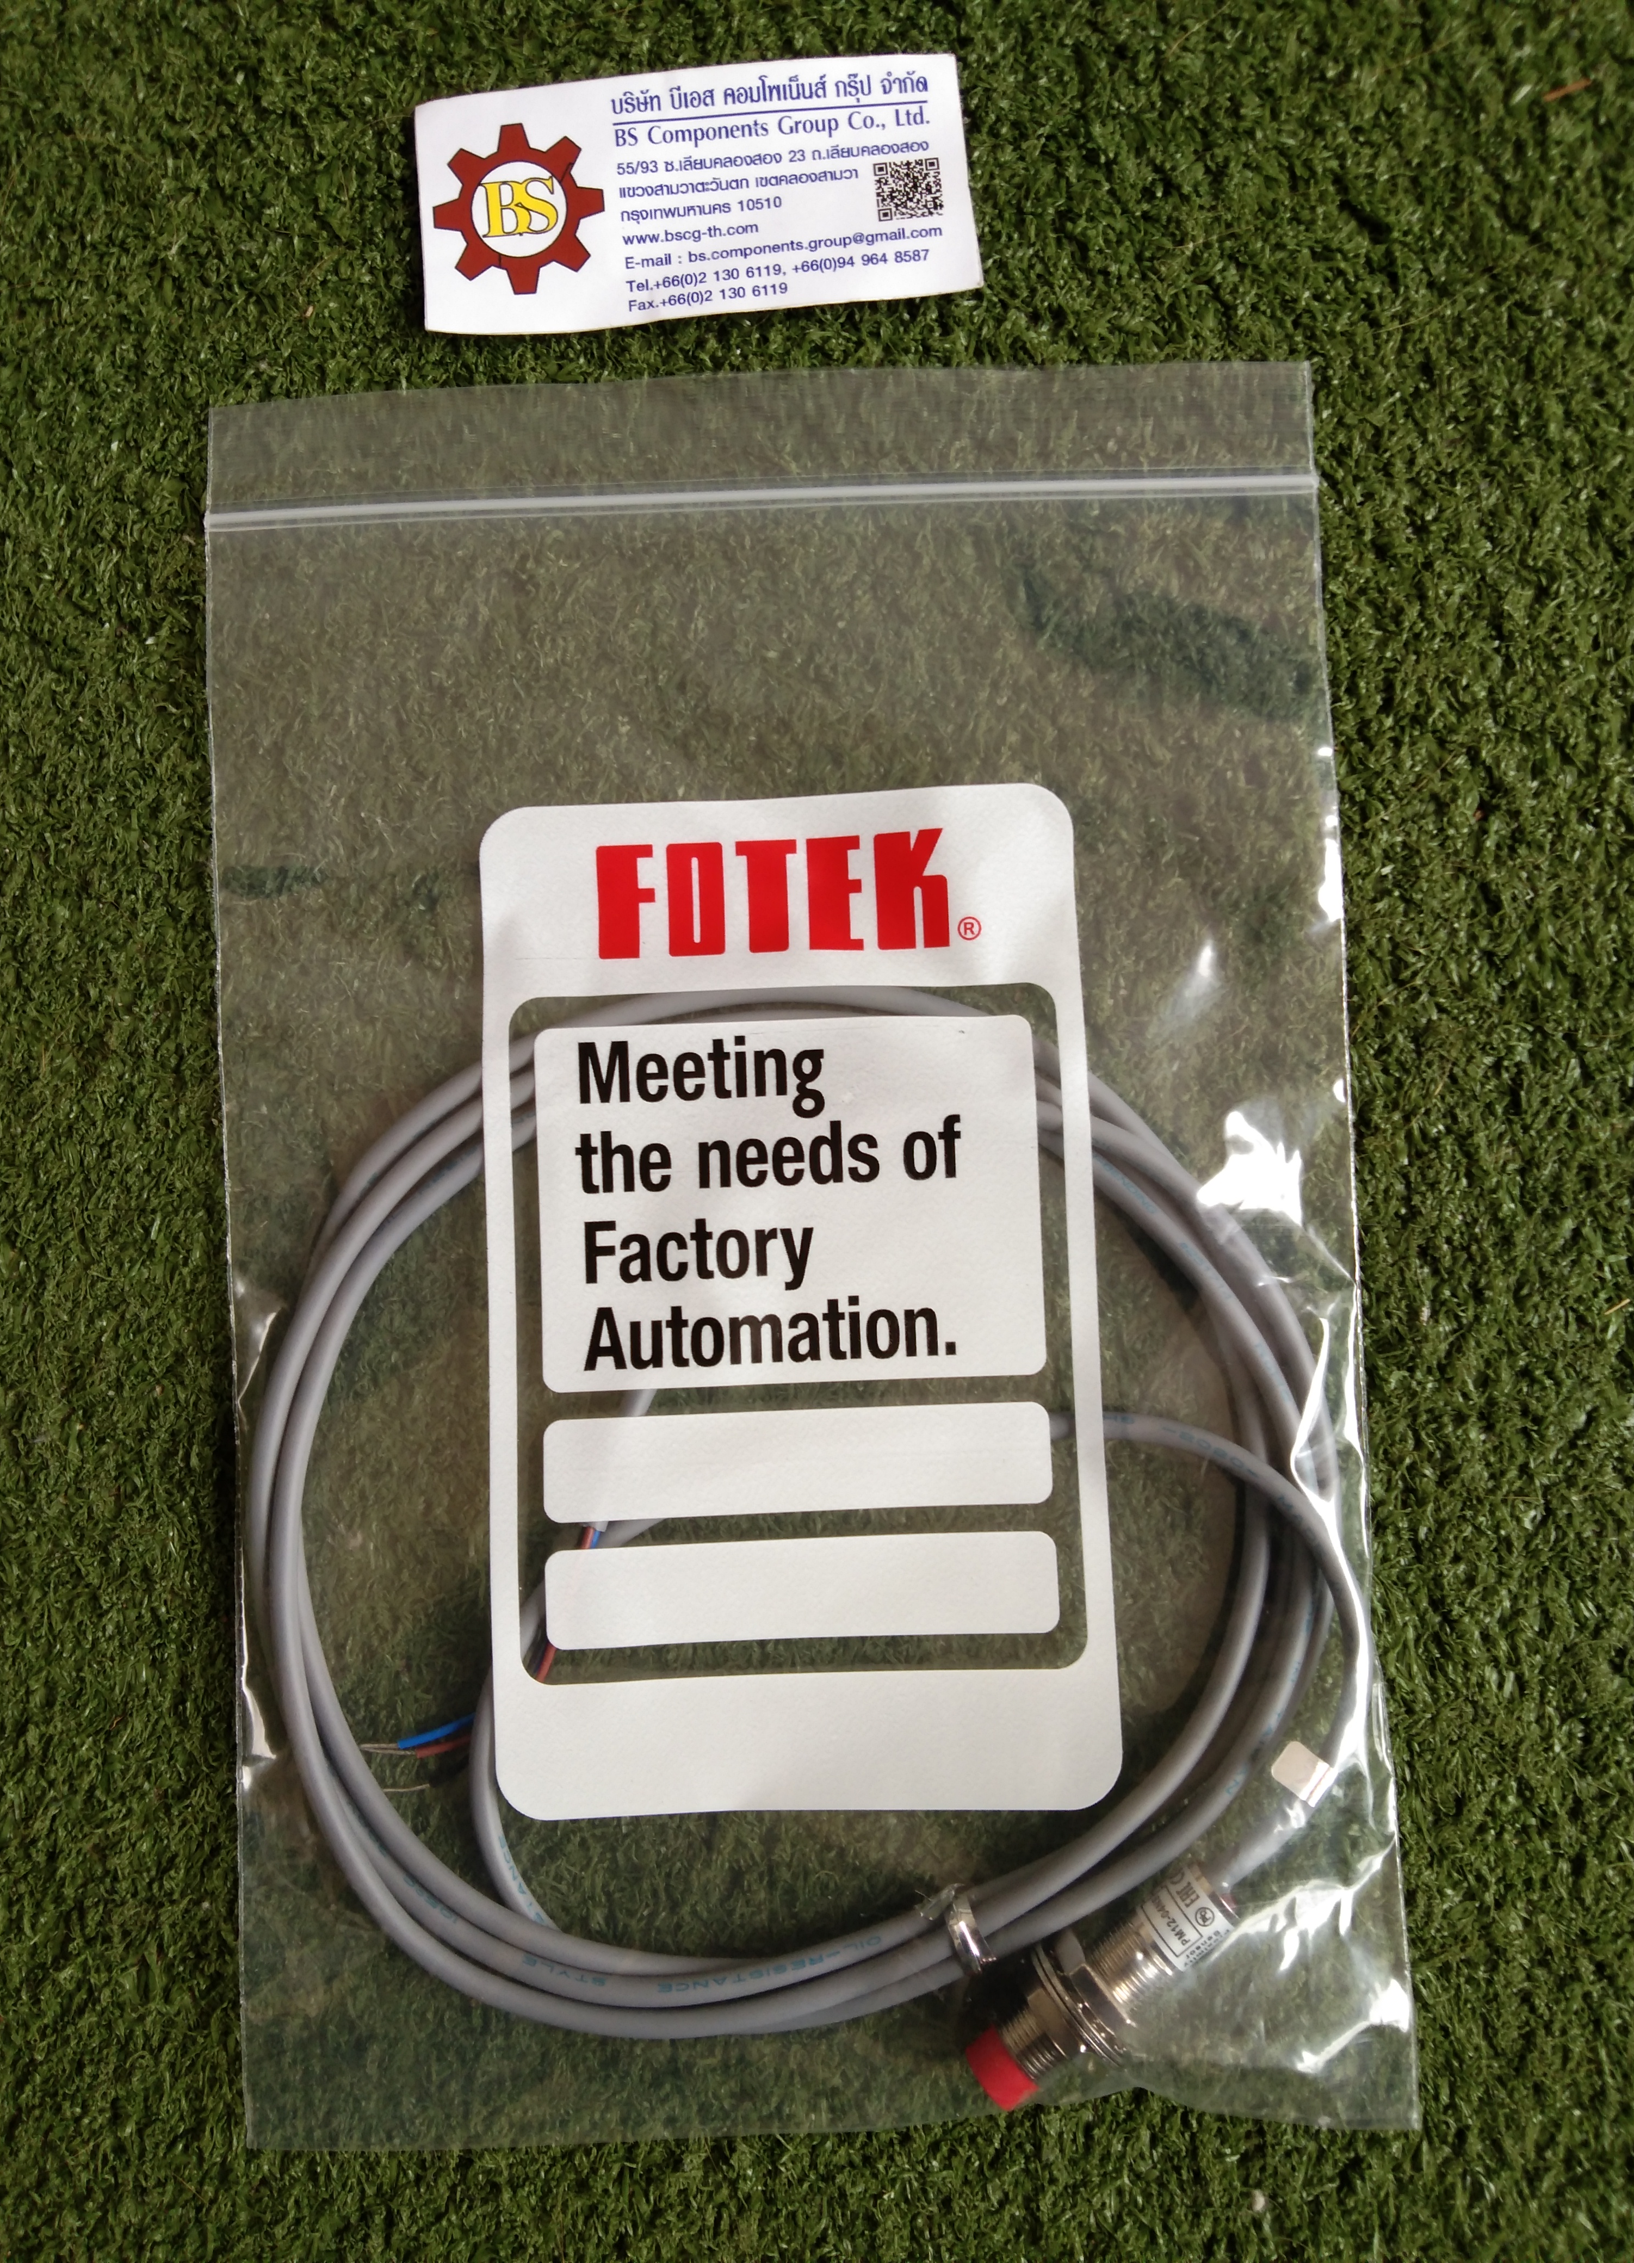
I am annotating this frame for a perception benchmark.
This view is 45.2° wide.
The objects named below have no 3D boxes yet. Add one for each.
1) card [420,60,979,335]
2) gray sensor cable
[{"bbox_3d":[-0.019,-0.146,0.304,0.086,0.005,0.040,-5,84,1],"label":"card"},{"bbox_3d":[-0.003,0.059,0.281,0.161,0.019,0.161,-2,86,2],"label":"gray sensor cable"}]

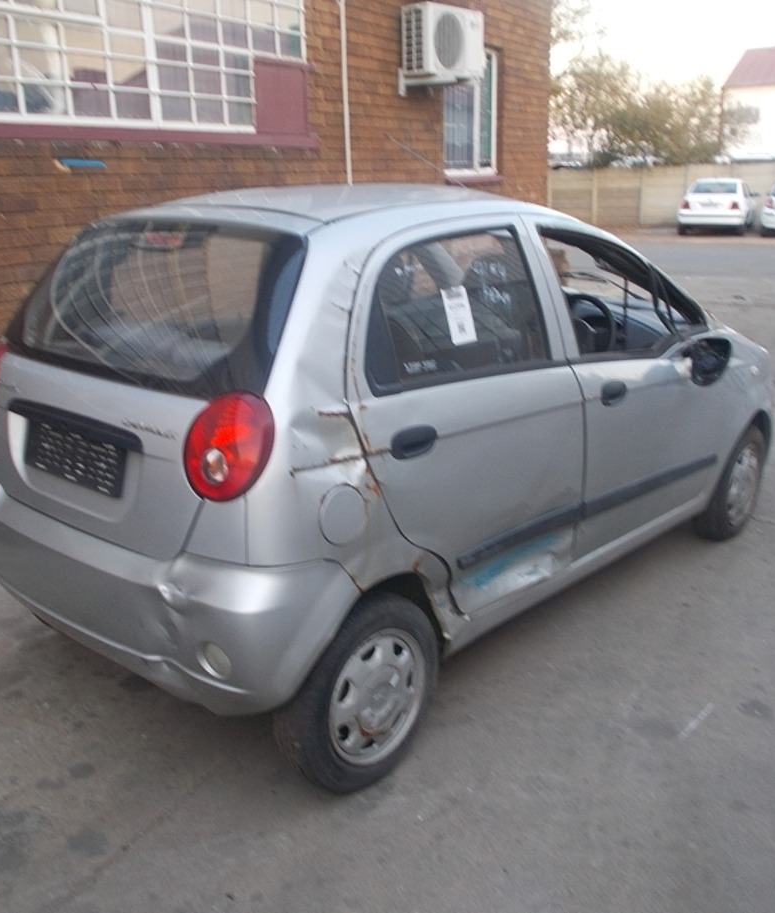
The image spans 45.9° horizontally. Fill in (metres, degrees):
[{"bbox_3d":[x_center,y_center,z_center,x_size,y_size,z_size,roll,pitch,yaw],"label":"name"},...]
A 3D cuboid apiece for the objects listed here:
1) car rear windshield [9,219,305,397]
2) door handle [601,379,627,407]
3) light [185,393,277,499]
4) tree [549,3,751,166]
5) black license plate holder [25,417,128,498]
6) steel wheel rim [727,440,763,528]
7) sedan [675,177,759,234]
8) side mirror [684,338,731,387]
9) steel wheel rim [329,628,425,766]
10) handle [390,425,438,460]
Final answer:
[{"bbox_3d":[-0.664,-0.414,2.434,1.220,0.480,0.120,13,-11,41],"label":"car rear windshield"},{"bbox_3d":[0.748,-0.212,3.009,0.045,0.075,0.165,13,21,41],"label":"door handle"},{"bbox_3d":[-0.353,-0.022,2.023,0.210,0.240,0.125,7,18,28],"label":"light"},{"bbox_3d":[10.738,-14.313,37.321,8.500,8.000,7.500,3,18,15],"label":"tree"},{"bbox_3d":[-0.822,-0.010,2.362,0.485,0.145,0.020,13,11,41],"label":"black license plate holder"},{"bbox_3d":[1.538,0.120,4.069,0.130,0.375,0.375,13,21,41],"label":"steel wheel rim"},{"bbox_3d":[9.091,-6.900,24.851,1.700,1.450,4.300,6,19,24],"label":"sedan"},{"bbox_3d":[1.165,-0.333,3.303,0.180,0.155,0.110,13,21,41],"label":"side mirror"},{"bbox_3d":[-0.057,0.622,2.425,0.130,0.375,0.375,13,21,41],"label":"steel wheel rim"},{"bbox_3d":[0.067,-0.042,2.281,0.045,0.080,0.170,13,21,41],"label":"handle"}]

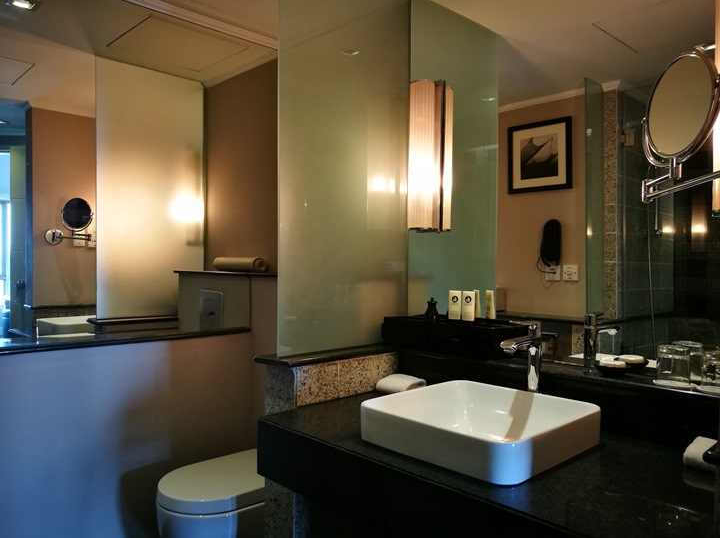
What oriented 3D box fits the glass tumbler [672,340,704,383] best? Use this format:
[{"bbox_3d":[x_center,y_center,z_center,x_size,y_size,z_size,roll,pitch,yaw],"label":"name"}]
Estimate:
[{"bbox_3d":[0.836,0.232,1.430,0.073,0.086,0.073,0,1,-44],"label":"glass tumbler"}]

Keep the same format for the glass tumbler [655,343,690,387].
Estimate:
[{"bbox_3d":[0.758,0.232,1.355,0.073,0.086,0.073,0,1,-44],"label":"glass tumbler"}]

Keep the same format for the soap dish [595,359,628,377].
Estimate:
[{"bbox_3d":[0.652,0.257,1.450,0.082,0.031,0.082,0,1,0],"label":"soap dish"}]

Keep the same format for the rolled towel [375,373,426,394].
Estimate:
[{"bbox_3d":[0.135,0.379,1.825,0.111,0.049,0.123,0,1,-44],"label":"rolled towel"}]

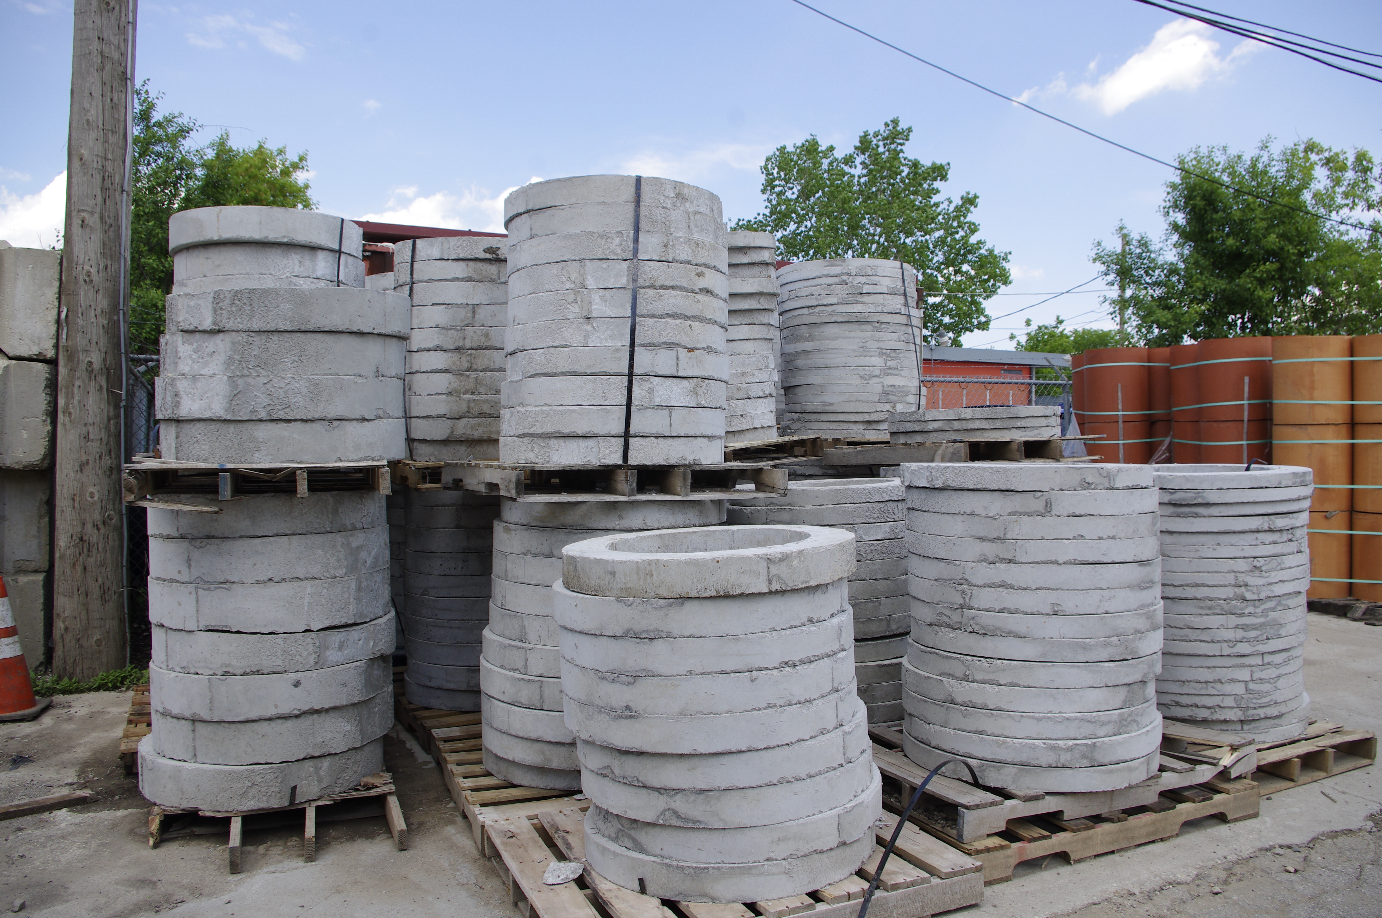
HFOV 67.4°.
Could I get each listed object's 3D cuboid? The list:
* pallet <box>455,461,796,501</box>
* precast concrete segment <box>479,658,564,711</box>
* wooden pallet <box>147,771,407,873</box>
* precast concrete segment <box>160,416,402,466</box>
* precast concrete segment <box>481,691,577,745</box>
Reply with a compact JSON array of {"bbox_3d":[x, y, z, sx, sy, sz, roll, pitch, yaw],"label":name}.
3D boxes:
[{"bbox_3d":[-0.358,0.066,4.210,1.016,0.120,1.219,-1,1,-25],"label":"pallet"},{"bbox_3d":[-0.348,0.784,3.884,0.860,0.107,0.860,-1,1,0],"label":"precast concrete segment"},{"bbox_3d":[-1.600,1.303,4.028,0.850,0.118,1.130,0,1,-22],"label":"wooden pallet"},{"bbox_3d":[-1.526,-0.065,3.919,0.860,0.151,0.860,-1,1,0],"label":"precast concrete segment"},{"bbox_3d":[-0.355,0.934,4.101,0.914,0.103,0.914,0,1,0],"label":"precast concrete segment"}]

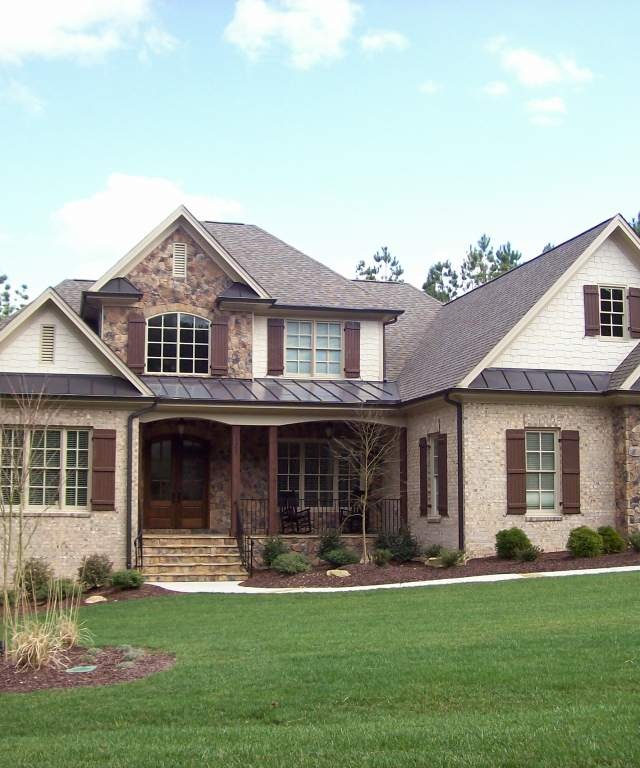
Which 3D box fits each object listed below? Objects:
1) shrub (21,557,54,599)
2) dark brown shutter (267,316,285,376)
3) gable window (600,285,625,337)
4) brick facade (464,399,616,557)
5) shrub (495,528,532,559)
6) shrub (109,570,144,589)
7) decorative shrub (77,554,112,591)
[{"bbox_3d":[-6.086,4.168,22.941,0.710,0.878,0.675,2,-7,-14],"label":"shrub"},{"bbox_3d":[-1.248,-1.021,29.702,0.497,1.662,0.060,2,-7,-14],"label":"dark brown shutter"},{"bbox_3d":[6.971,-1.710,25.439,0.726,1.310,0.100,2,-7,-14],"label":"gable window"},{"bbox_3d":[5.010,2.154,24.416,3.838,3.549,0.220,2,-7,-14],"label":"brick facade"},{"bbox_3d":[4.202,3.462,23.085,0.780,0.720,0.780,0,-6,0],"label":"shrub"},{"bbox_3d":[-4.320,4.388,23.900,0.733,0.494,0.711,2,-6,-13],"label":"shrub"},{"bbox_3d":[-4.909,4.100,23.288,0.721,0.806,0.685,2,-7,-14],"label":"decorative shrub"}]

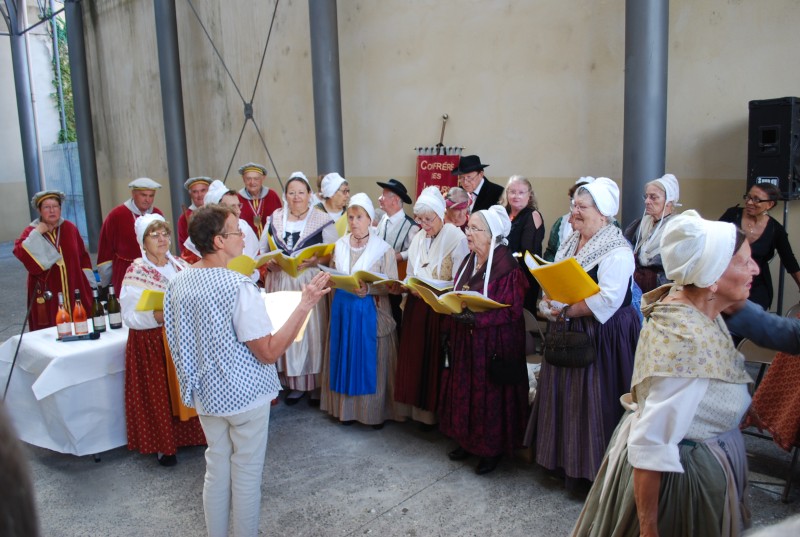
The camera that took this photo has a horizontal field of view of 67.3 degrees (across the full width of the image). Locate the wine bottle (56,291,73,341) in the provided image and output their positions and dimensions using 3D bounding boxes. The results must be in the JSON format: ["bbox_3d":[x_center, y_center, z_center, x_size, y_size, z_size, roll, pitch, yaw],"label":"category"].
[{"bbox_3d":[-2.228,0.306,3.965,0.087,0.300,0.087,-2,8,0],"label":"wine bottle"}]

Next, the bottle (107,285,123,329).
[{"bbox_3d":[-1.982,0.267,4.170,0.080,0.305,0.080,-2,9,0],"label":"bottle"}]

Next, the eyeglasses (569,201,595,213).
[{"bbox_3d":[0.932,-0.309,3.020,0.130,0.045,0.135,-4,9,-15],"label":"eyeglasses"}]

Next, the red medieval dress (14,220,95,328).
[{"bbox_3d":[-2.736,0.297,4.895,0.640,1.380,0.450,-8,10,-35],"label":"red medieval dress"}]

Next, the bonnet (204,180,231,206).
[{"bbox_3d":[-1.313,-0.532,4.350,0.190,0.200,0.180,0,9,10],"label":"bonnet"}]

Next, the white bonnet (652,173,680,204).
[{"bbox_3d":[1.843,-0.552,4.150,0.190,0.200,0.175,0,6,-26],"label":"white bonnet"}]

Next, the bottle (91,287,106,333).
[{"bbox_3d":[-2.086,0.282,4.133,0.087,0.300,0.087,-2,8,0],"label":"bottle"}]

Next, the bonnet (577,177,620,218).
[{"bbox_3d":[1.060,-0.386,3.220,0.215,0.210,0.190,3,6,-18],"label":"bonnet"}]

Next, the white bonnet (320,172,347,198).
[{"bbox_3d":[-0.487,-0.608,4.400,0.190,0.190,0.180,-4,9,-11],"label":"white bonnet"}]

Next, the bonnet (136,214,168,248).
[{"bbox_3d":[-1.477,-0.225,3.560,0.200,0.210,0.180,5,11,37],"label":"bonnet"}]

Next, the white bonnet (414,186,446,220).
[{"bbox_3d":[0.204,-0.435,4.020,0.195,0.220,0.220,4,25,34],"label":"white bonnet"}]

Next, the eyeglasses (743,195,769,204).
[{"bbox_3d":[2.620,-0.505,4.400,0.140,0.045,0.140,-8,18,-23],"label":"eyeglasses"}]

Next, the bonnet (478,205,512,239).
[{"bbox_3d":[0.540,-0.266,3.400,0.190,0.200,0.180,-5,9,-18],"label":"bonnet"}]

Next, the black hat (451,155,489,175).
[{"bbox_3d":[0.543,-0.809,4.700,0.285,0.130,0.320,6,22,45],"label":"black hat"}]

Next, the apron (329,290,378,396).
[{"bbox_3d":[-0.319,0.506,4.170,0.370,0.770,0.200,1,9,21],"label":"apron"}]

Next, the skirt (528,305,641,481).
[{"bbox_3d":[0.999,0.622,3.170,0.600,0.870,0.660,-7,10,-29],"label":"skirt"}]

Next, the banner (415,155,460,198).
[{"bbox_3d":[0.329,-0.640,5.200,0.410,0.660,0.030,0,9,13],"label":"banner"}]

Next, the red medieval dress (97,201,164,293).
[{"bbox_3d":[-2.134,0.065,4.850,0.400,1.280,0.580,7,12,43],"label":"red medieval dress"}]

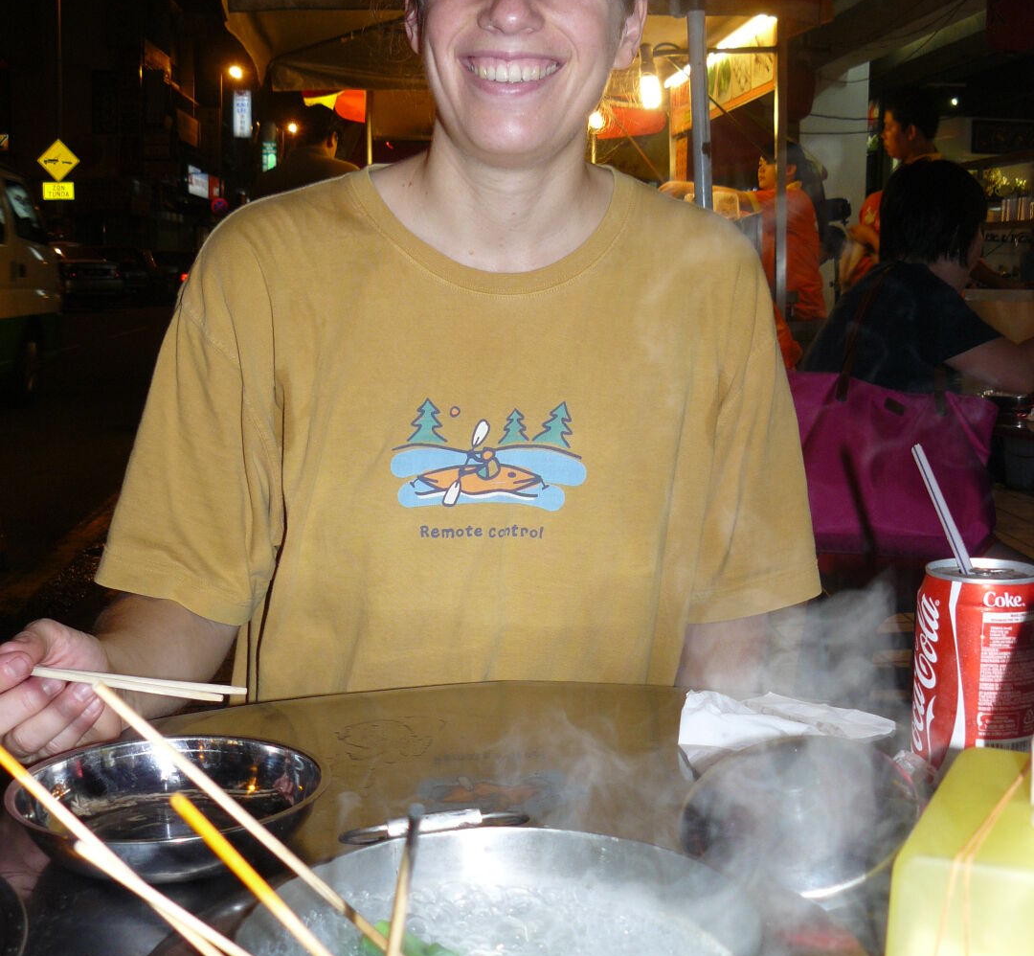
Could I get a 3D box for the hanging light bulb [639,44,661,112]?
[{"bbox_3d":[0.482,-1.453,5.200,0.073,0.235,0.073,-4,9,0],"label":"hanging light bulb"}]

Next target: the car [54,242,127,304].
[{"bbox_3d":[-10.650,-4.900,34.300,1.670,1.400,4.250,-5,10,-31],"label":"car"}]

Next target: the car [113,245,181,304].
[{"bbox_3d":[-10.300,-5.420,37.800,1.670,1.400,4.250,-4,10,-30],"label":"car"}]

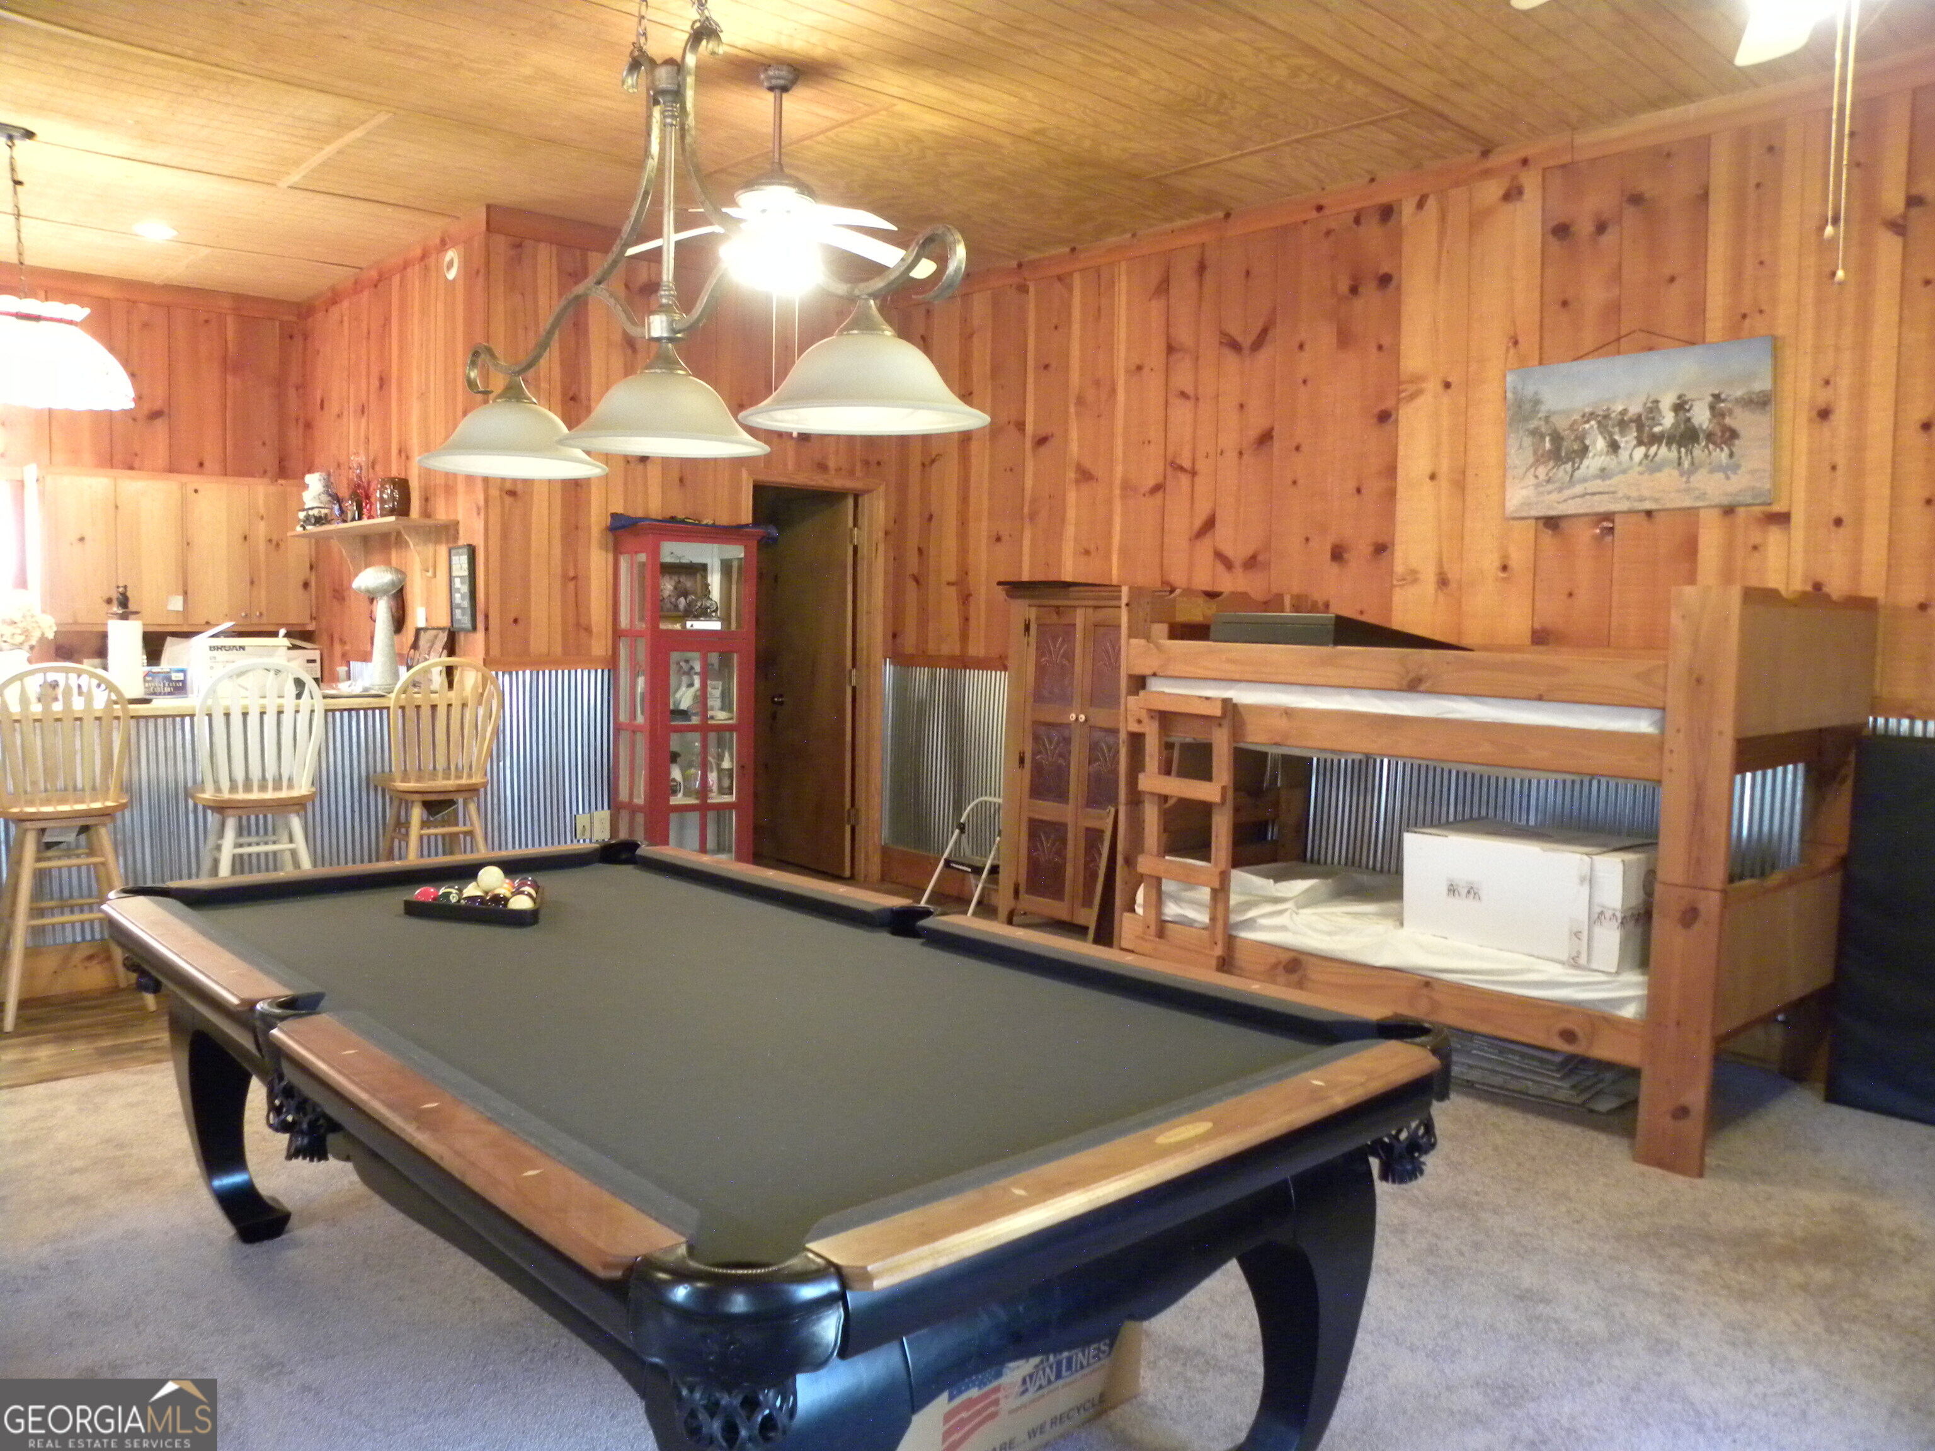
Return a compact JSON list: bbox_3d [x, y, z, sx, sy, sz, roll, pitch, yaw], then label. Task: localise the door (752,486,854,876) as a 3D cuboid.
[{"bbox_3d":[-0.858,-0.214,7.937,0.040,2.041,0.710,-3,6,-43],"label":"door"}]

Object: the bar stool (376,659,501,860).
[{"bbox_3d":[-2.142,0.343,5.736,0.460,1.245,0.510,-3,6,-43],"label":"bar stool"}]

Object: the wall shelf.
[{"bbox_3d":[-2.826,-0.826,6.856,0.285,0.252,1.435,-3,6,-43],"label":"wall shelf"}]

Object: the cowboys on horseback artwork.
[{"bbox_3d":[2.225,-0.977,4.870,0.030,0.525,0.869,-3,5,-43],"label":"cowboys on horseback artwork"}]

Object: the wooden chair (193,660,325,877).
[{"bbox_3d":[-2.678,0.361,5.408,0.455,1.222,0.535,-2,5,-40],"label":"wooden chair"}]

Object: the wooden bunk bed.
[{"bbox_3d":[1.598,0.332,4.766,1.090,1.552,2.074,-3,6,-43],"label":"wooden bunk bed"}]

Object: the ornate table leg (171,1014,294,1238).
[{"bbox_3d":[-1.623,0.861,3.178,0.232,0.576,0.202,-2,5,-43],"label":"ornate table leg"}]

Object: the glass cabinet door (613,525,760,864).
[{"bbox_3d":[-1.294,0.011,6.730,0.606,1.798,0.384,-3,5,-43],"label":"glass cabinet door"}]

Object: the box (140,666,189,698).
[{"bbox_3d":[-3.145,-0.169,5.674,0.176,0.122,0.090,-3,6,-43],"label":"box"}]

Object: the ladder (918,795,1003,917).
[{"bbox_3d":[0.029,0.632,7.011,0.444,0.576,0.404,-3,5,-43],"label":"ladder"}]

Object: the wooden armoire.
[{"bbox_3d":[0.634,0.185,6.222,0.500,1.590,0.980,-3,6,-43],"label":"wooden armoire"}]

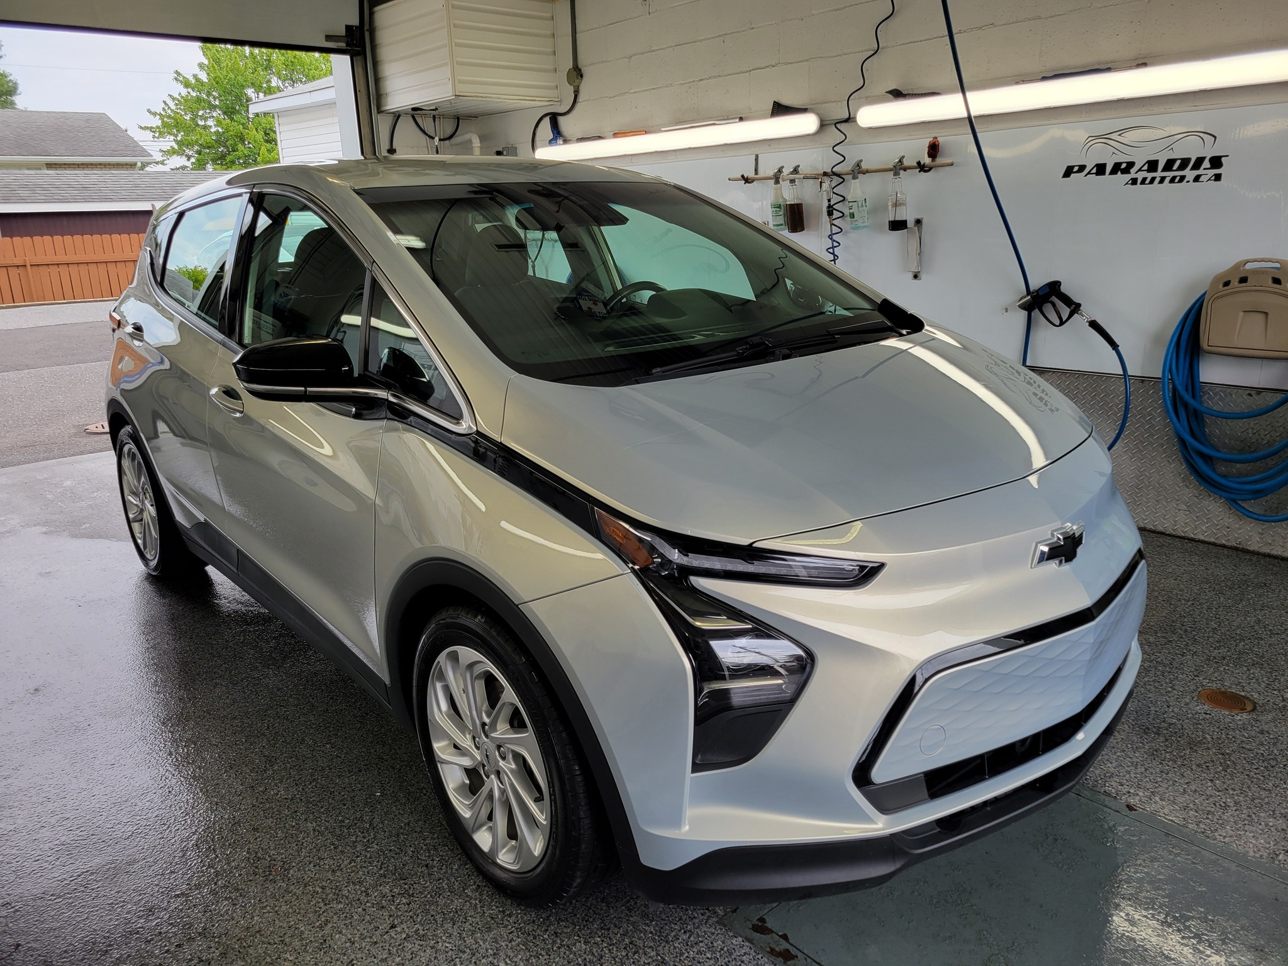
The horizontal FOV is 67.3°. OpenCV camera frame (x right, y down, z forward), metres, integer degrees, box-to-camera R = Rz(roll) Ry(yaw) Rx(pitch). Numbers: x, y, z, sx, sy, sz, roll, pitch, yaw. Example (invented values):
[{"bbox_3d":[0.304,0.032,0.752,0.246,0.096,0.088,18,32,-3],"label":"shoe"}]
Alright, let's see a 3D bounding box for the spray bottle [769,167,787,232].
[{"bbox_3d":[0.712,-1.501,5.117,0.100,0.310,0.095,-26,27,-34],"label":"spray bottle"}]

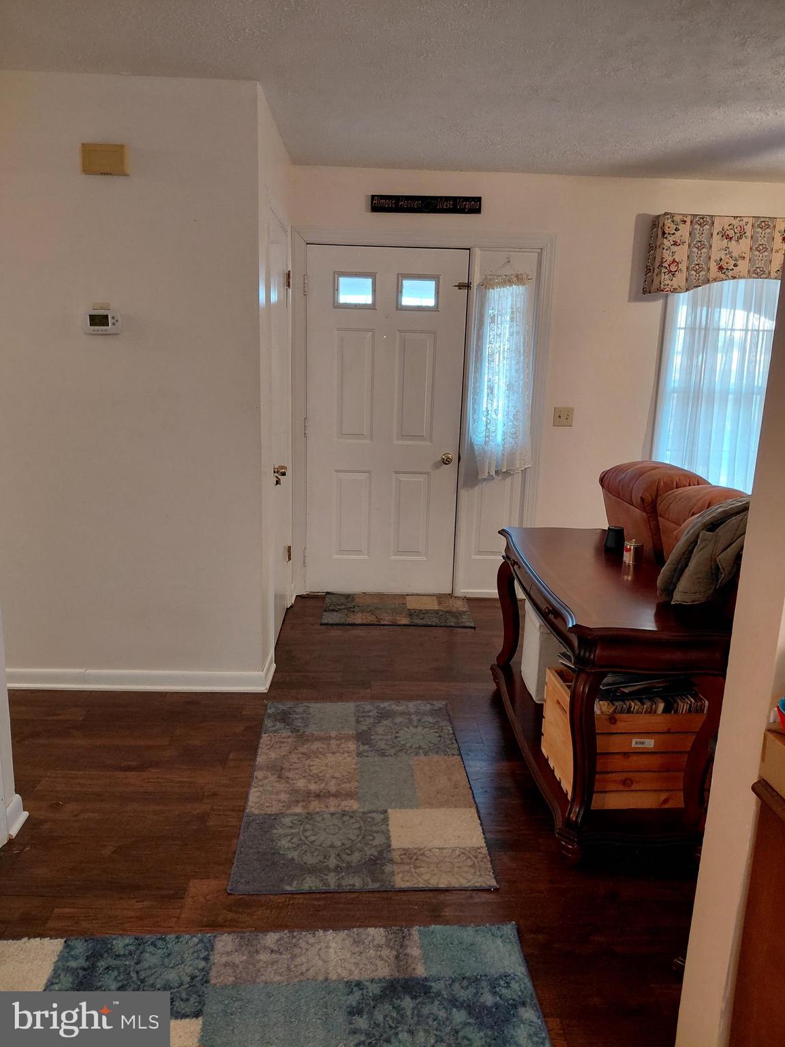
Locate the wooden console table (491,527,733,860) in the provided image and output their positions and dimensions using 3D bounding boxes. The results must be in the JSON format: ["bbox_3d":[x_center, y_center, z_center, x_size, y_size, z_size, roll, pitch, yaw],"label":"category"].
[{"bbox_3d":[0.722,0.530,2.802,0.510,0.750,1.270,1,13,-2],"label":"wooden console table"}]

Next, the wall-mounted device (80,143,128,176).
[{"bbox_3d":[-1.075,-1.362,2.834,0.165,0.100,0.050,1,13,-2],"label":"wall-mounted device"}]

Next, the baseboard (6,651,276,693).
[{"bbox_3d":[-1.155,0.660,3.447,1.200,0.097,0.265,1,13,-2],"label":"baseboard"}]

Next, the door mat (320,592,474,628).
[{"bbox_3d":[0.026,0.508,4.431,0.860,0.012,0.530,2,13,-1],"label":"door mat"}]

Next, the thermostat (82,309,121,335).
[{"bbox_3d":[-1.141,-0.791,2.975,0.137,0.095,0.033,1,13,-2],"label":"thermostat"}]

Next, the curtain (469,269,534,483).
[{"bbox_3d":[0.641,-0.841,4.386,0.340,1.165,0.055,1,13,-2],"label":"curtain"}]

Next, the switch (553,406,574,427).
[{"bbox_3d":[1.012,-0.629,4.470,0.113,0.113,0.010,1,13,-2],"label":"switch"}]

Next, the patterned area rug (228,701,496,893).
[{"bbox_3d":[-0.114,0.906,2.710,0.768,0.012,1.165,1,13,-4],"label":"patterned area rug"}]

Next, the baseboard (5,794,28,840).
[{"bbox_3d":[-1.180,0.910,2.375,0.030,0.097,0.135,1,13,-2],"label":"baseboard"}]

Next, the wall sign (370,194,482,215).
[{"bbox_3d":[0.189,-1.758,4.175,0.606,0.091,0.022,1,13,-2],"label":"wall sign"}]

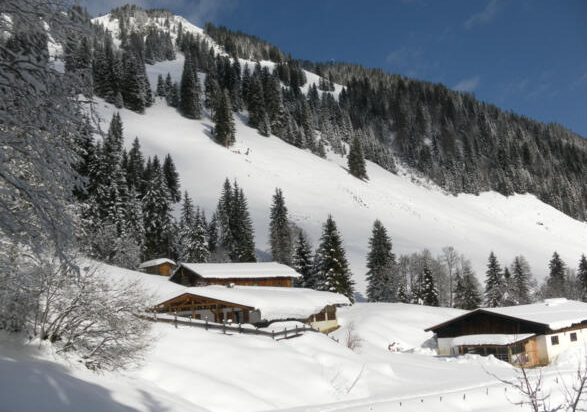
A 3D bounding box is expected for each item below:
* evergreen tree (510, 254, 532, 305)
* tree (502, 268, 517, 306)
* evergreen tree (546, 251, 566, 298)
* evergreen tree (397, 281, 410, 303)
[{"bbox_3d":[53.023,17.209,138.000,5.120,11.860,5.120,0,-6,0],"label":"evergreen tree"},{"bbox_3d":[50.233,18.837,138.000,3.260,9.530,3.260,0,-6,0],"label":"tree"},{"bbox_3d":[64.265,17.105,145.000,4.890,12.460,4.890,0,-6,0],"label":"evergreen tree"},{"bbox_3d":[22.245,17.290,120.000,2.830,4.450,2.830,0,-6,0],"label":"evergreen tree"}]

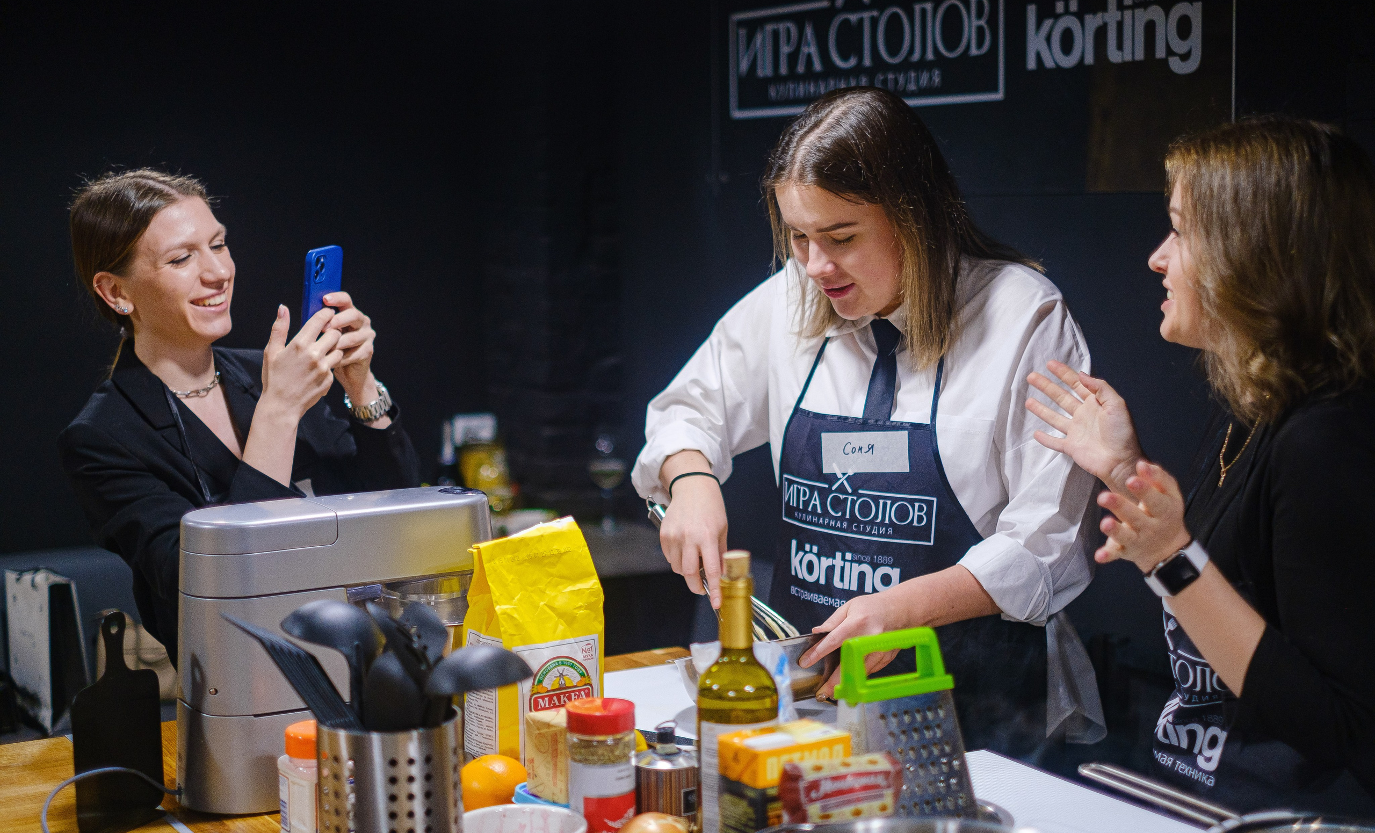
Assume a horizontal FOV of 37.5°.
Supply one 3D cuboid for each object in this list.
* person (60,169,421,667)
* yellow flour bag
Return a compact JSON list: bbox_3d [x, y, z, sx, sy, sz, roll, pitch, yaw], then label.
[{"bbox_3d":[-0.575,0.467,2.673,0.480,1.578,0.470,5,8,40],"label":"person"},{"bbox_3d":[-0.178,0.255,2.326,0.122,0.268,0.097,-5,8,-36],"label":"yellow flour bag"}]

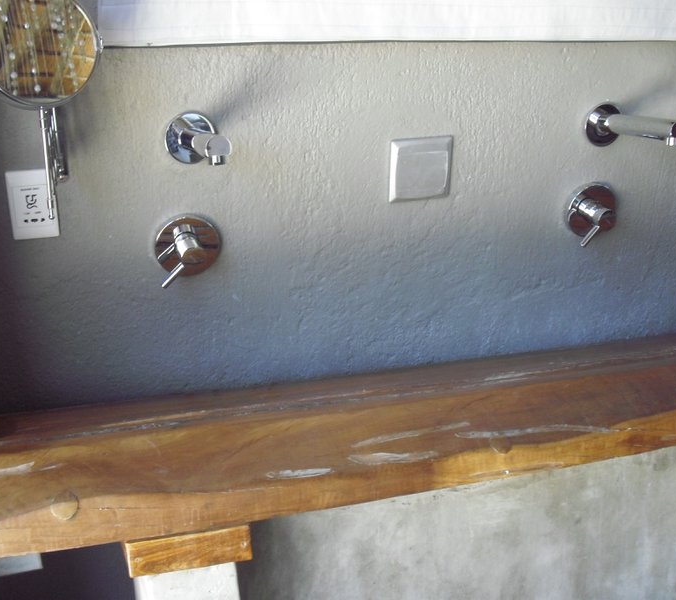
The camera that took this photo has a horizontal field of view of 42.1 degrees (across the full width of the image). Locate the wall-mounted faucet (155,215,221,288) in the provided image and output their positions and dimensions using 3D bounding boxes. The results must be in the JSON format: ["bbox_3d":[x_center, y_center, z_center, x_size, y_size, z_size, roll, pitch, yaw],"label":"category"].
[{"bbox_3d":[-0.255,-0.085,1.524,0.111,0.113,0.062,-7,23,-16],"label":"wall-mounted faucet"}]

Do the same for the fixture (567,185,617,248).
[{"bbox_3d":[0.522,-0.169,1.756,0.111,0.113,0.062,-7,23,-16],"label":"fixture"}]

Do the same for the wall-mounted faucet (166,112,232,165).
[{"bbox_3d":[-0.214,-0.239,1.377,0.084,0.087,0.232,-7,19,-16],"label":"wall-mounted faucet"}]

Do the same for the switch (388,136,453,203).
[{"bbox_3d":[0.157,-0.241,1.629,0.118,0.117,0.011,-7,23,-16],"label":"switch"}]

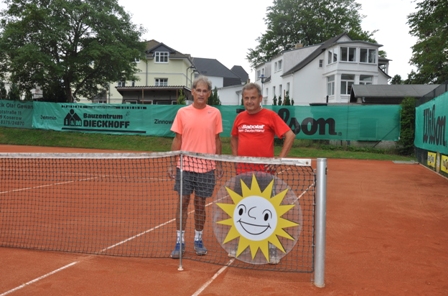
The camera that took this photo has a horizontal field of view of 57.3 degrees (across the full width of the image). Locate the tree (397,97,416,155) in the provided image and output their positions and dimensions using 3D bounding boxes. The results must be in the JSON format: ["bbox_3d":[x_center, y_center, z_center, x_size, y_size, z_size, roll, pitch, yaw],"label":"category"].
[{"bbox_3d":[10.390,-1.192,23.300,1.250,3.300,1.250,2,2,19],"label":"tree"}]

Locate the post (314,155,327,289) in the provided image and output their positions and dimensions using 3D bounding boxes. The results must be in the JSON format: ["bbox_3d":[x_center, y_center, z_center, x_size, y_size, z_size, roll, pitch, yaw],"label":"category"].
[{"bbox_3d":[0.807,0.628,3.412,0.088,1.075,0.088,2,2,19],"label":"post"}]

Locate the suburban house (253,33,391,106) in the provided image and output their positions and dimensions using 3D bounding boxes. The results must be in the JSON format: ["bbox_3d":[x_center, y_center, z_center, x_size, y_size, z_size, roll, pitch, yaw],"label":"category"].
[{"bbox_3d":[11.277,-7.040,48.057,12.300,11.300,12.500,0,2,-19],"label":"suburban house"}]

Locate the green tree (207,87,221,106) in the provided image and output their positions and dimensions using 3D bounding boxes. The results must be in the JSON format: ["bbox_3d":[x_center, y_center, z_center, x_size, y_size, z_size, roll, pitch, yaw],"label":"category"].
[{"bbox_3d":[-0.694,-2.632,30.000,1.300,3.600,1.300,1,2,0],"label":"green tree"}]

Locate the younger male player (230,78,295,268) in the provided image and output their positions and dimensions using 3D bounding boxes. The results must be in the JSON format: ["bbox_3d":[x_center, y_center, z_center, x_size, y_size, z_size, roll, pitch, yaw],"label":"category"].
[{"bbox_3d":[0.373,0.219,4.231,0.620,1.780,0.380,2,2,14],"label":"younger male player"}]

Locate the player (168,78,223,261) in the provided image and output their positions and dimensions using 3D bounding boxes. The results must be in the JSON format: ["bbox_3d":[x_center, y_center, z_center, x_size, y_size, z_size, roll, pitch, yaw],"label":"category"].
[{"bbox_3d":[-0.309,0.173,4.312,0.550,1.850,0.360,1,2,0],"label":"player"}]

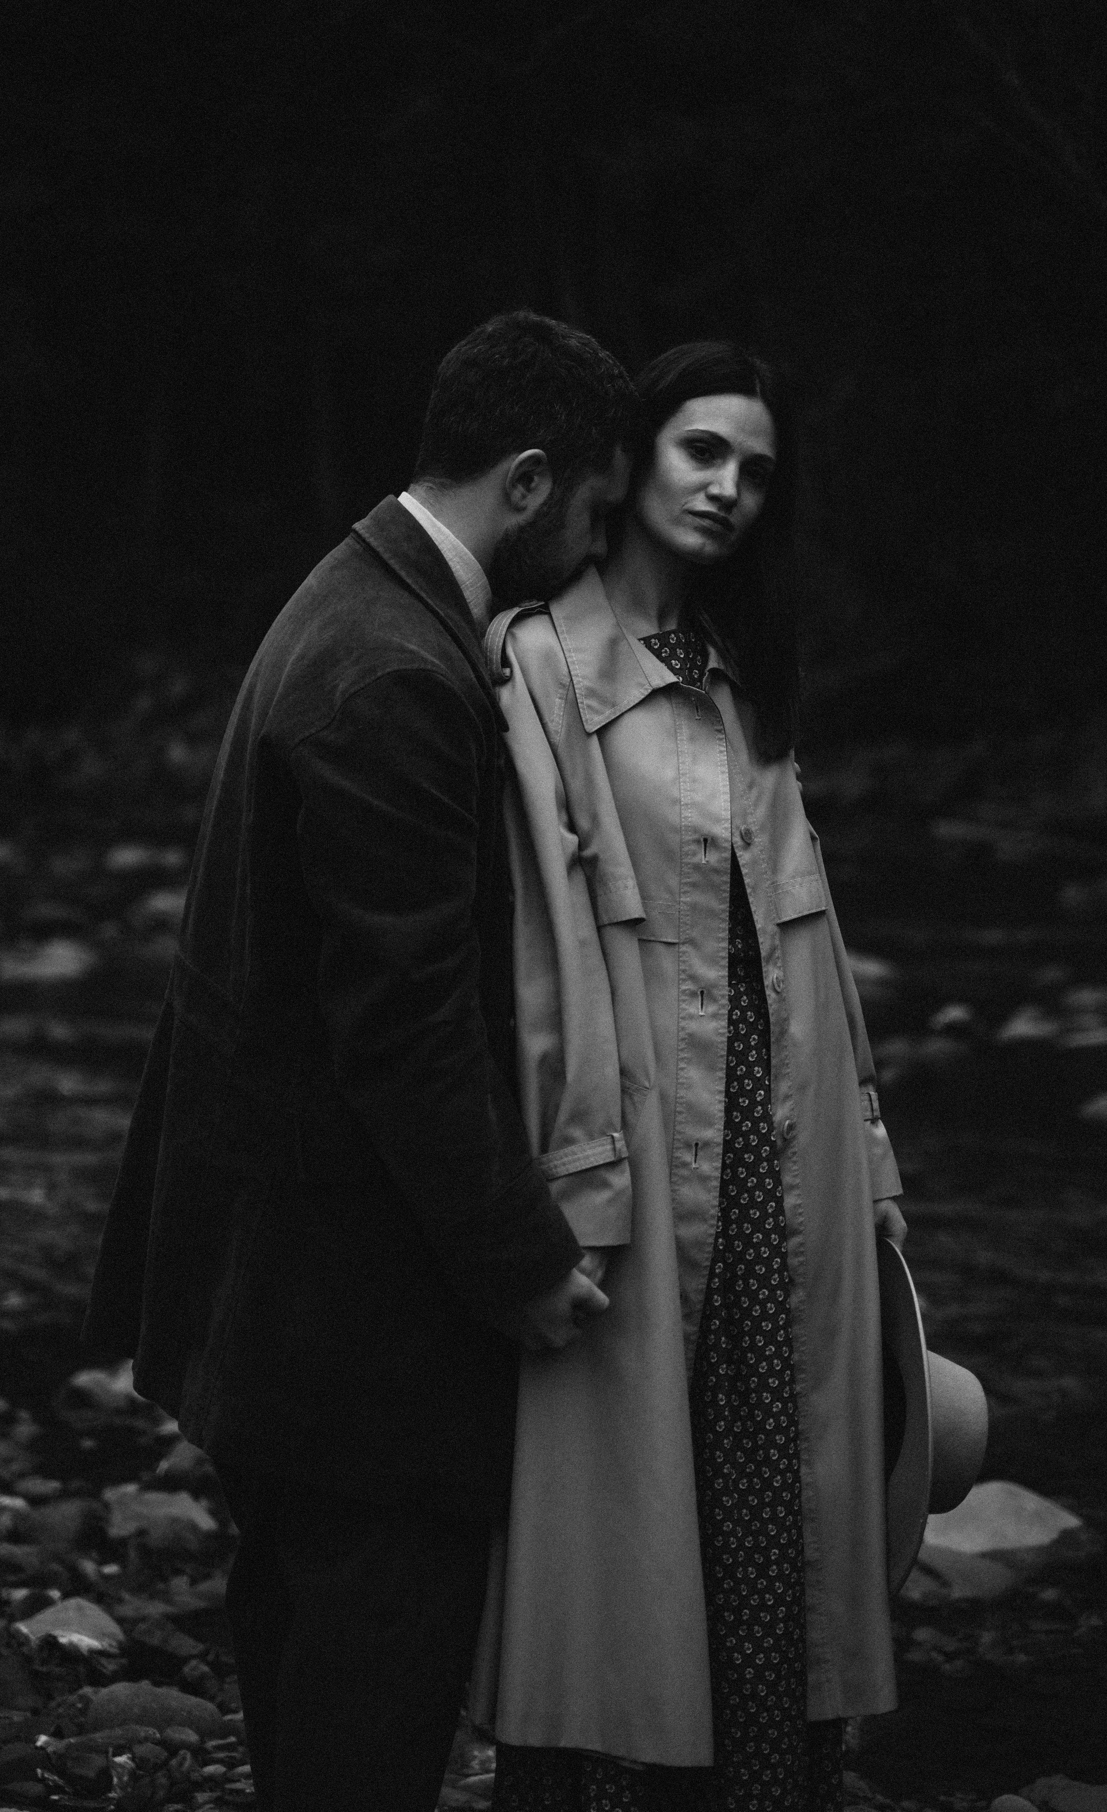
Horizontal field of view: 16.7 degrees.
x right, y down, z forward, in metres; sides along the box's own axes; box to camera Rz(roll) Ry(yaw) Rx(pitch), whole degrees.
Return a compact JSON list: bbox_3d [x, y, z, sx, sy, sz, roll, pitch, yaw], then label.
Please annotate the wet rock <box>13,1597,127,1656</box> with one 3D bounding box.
[{"bbox_3d":[-0.663,0.988,5.170,0.152,0.075,0.110,0,4,0],"label":"wet rock"}]

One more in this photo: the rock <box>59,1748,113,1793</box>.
[{"bbox_3d":[-0.572,1.058,4.620,0.066,0.040,0.055,0,5,0],"label":"rock"}]

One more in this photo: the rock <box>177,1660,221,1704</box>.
[{"bbox_3d":[-0.463,1.013,4.930,0.060,0.055,0.055,0,4,0],"label":"rock"}]

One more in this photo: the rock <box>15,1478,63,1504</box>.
[{"bbox_3d":[-0.816,0.928,5.980,0.079,0.038,0.060,0,4,0],"label":"rock"}]

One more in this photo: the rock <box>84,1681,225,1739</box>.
[{"bbox_3d":[-0.511,1.031,4.830,0.182,0.080,0.135,0,4,0],"label":"rock"}]

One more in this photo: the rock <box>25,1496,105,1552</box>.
[{"bbox_3d":[-0.745,0.942,5.750,0.120,0.080,0.100,0,4,0],"label":"rock"}]

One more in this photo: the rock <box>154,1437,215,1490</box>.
[{"bbox_3d":[-0.604,0.923,6.250,0.115,0.065,0.100,0,5,0],"label":"rock"}]

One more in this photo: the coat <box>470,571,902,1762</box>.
[{"bbox_3d":[0.140,0.266,4.000,0.480,1.230,0.370,-2,5,-27],"label":"coat"}]

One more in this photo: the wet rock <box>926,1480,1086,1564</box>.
[{"bbox_3d":[0.668,0.926,5.650,0.260,0.120,0.190,0,4,0],"label":"wet rock"}]

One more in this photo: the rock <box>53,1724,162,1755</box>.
[{"bbox_3d":[-0.562,1.051,4.760,0.132,0.030,0.060,0,5,0],"label":"rock"}]

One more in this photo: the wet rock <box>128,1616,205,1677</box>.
[{"bbox_3d":[-0.526,1.006,5.130,0.108,0.058,0.090,0,5,0],"label":"wet rock"}]

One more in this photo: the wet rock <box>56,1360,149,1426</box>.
[{"bbox_3d":[-0.812,0.884,6.850,0.180,0.090,0.140,0,5,0],"label":"wet rock"}]

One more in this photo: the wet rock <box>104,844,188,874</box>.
[{"bbox_3d":[-2.057,-0.232,19.000,0.440,0.140,0.320,0,5,0],"label":"wet rock"}]

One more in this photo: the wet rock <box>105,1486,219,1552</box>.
[{"bbox_3d":[-0.611,0.952,5.870,0.178,0.075,0.130,0,5,0],"label":"wet rock"}]

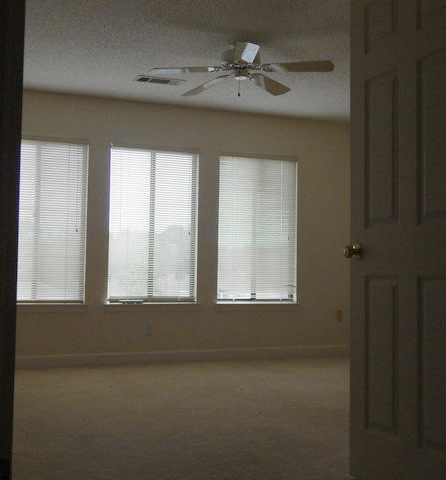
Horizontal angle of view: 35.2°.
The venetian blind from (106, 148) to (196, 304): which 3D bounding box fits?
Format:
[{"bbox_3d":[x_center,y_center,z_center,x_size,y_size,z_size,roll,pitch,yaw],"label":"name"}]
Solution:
[{"bbox_3d":[-0.665,-0.122,6.723,0.861,1.458,0.100,2,-3,-21],"label":"venetian blind"}]

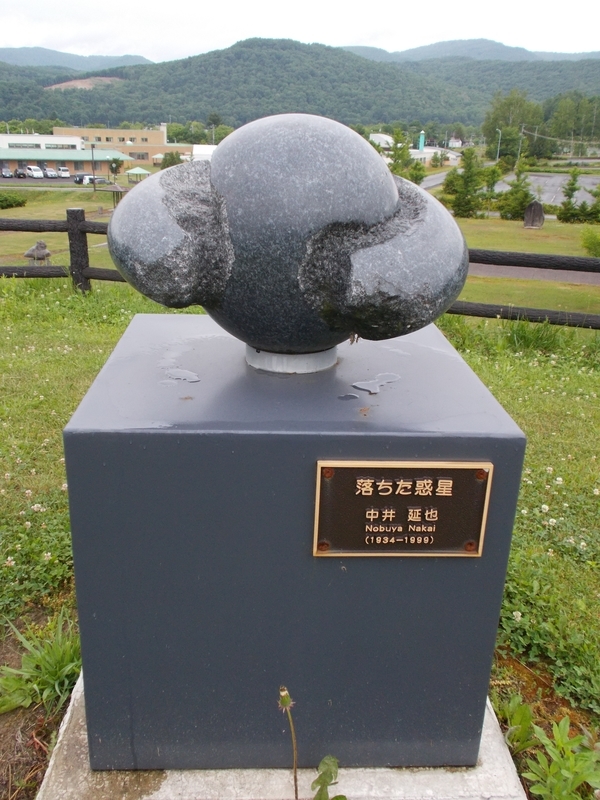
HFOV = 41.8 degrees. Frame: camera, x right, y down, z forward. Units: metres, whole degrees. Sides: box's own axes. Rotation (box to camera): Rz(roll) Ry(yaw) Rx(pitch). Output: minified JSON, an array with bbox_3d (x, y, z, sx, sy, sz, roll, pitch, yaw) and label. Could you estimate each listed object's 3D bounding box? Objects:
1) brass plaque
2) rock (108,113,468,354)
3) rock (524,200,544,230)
[{"bbox_3d":[0.190,0.208,1.458,0.321,0.196,0.014,1,20,-3],"label":"brass plaque"},{"bbox_3d":[-0.024,-0.360,1.700,0.804,0.500,0.541,6,21,11],"label":"rock"},{"bbox_3d":[18.494,-14.658,61.956,1.539,2.079,0.800,8,21,15],"label":"rock"}]

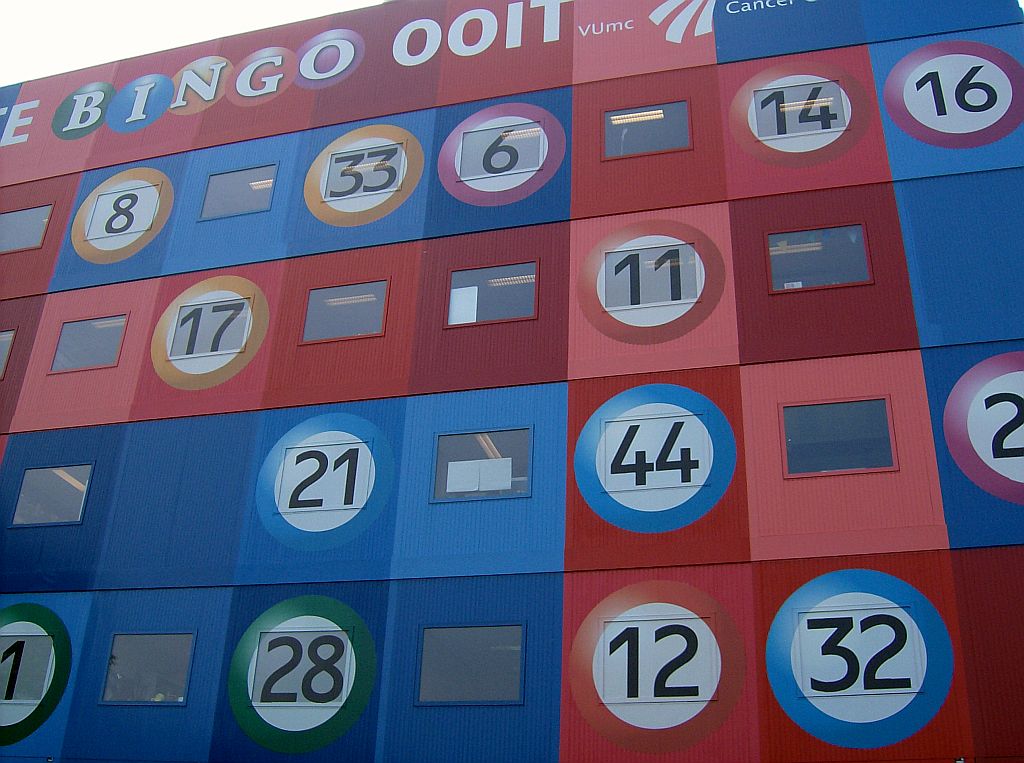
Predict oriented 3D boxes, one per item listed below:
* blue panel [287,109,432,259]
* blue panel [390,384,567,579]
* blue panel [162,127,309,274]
[{"bbox_3d":[-2.579,-3.438,18.372,2.476,2.870,0.100,-5,-28,15],"label":"blue panel"},{"bbox_3d":[-0.430,1.403,15.120,2.476,2.870,0.100,-5,-28,15],"label":"blue panel"},{"bbox_3d":[-6.016,-3.910,23.285,3.000,3.500,0.100,-5,-29,15],"label":"blue panel"}]

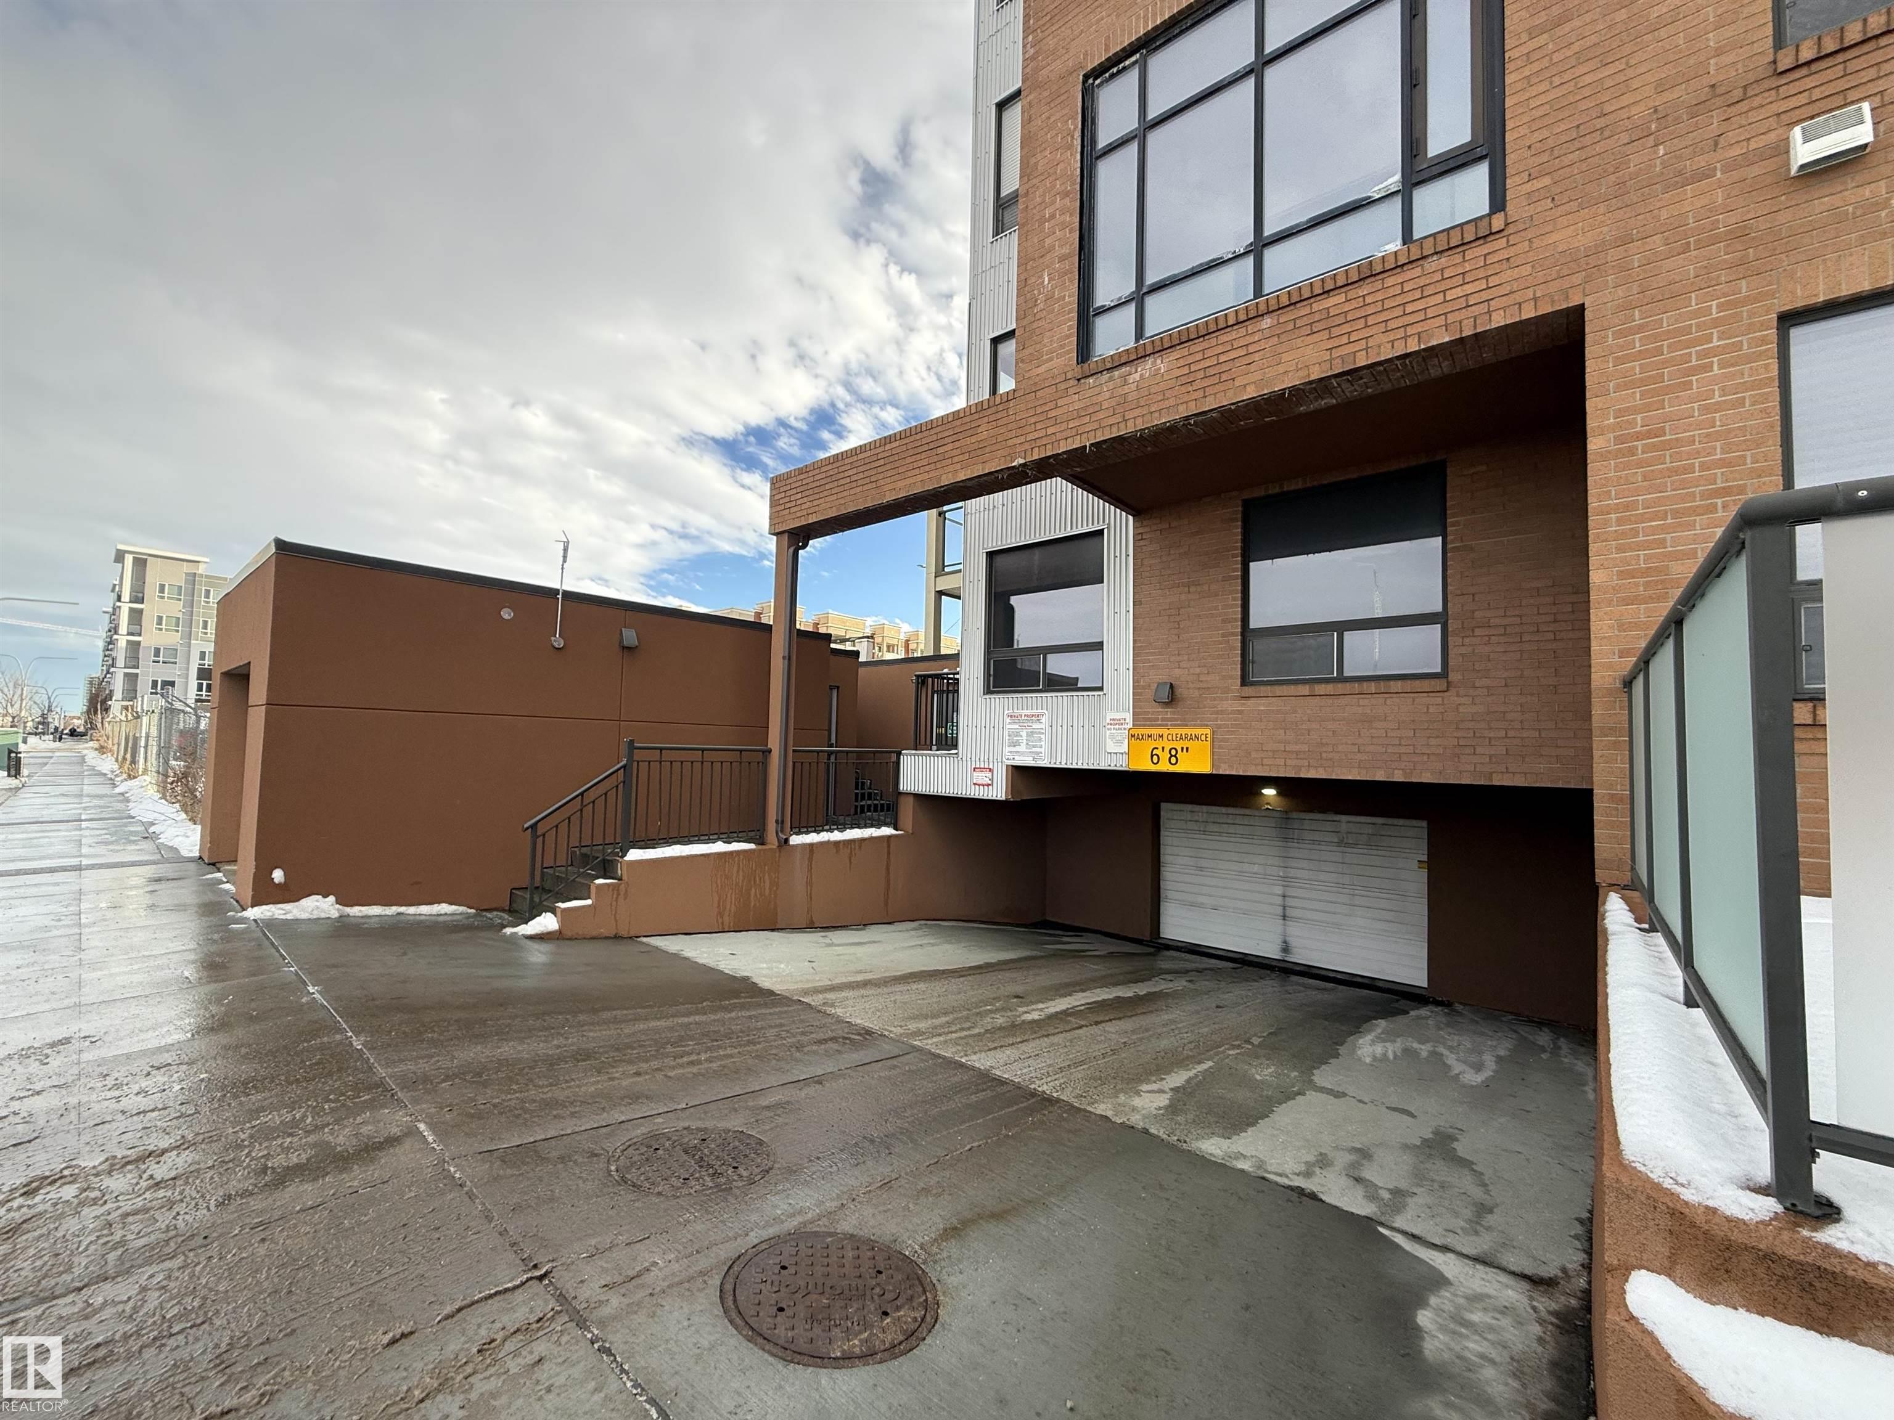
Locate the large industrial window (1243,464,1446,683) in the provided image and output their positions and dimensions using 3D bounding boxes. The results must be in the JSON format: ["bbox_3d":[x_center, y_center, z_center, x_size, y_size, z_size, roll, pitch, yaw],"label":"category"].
[{"bbox_3d":[3.507,-1.136,6.867,1.678,1.799,0.100,-1,-4,41],"label":"large industrial window"}]

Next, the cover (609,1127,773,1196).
[{"bbox_3d":[-1.057,1.888,3.189,0.670,0.050,0.670,-1,-11,41],"label":"cover"}]

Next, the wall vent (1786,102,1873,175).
[{"bbox_3d":[3.981,-2.588,3.448,0.238,0.220,0.110,-1,-4,41],"label":"wall vent"}]

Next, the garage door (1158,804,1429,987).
[{"bbox_3d":[4.465,2.353,10.258,3.455,1.986,0.100,-1,-4,41],"label":"garage door"}]

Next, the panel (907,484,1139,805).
[{"bbox_3d":[0.688,-0.791,9.230,3.371,3.774,0.100,-1,-4,41],"label":"panel"}]

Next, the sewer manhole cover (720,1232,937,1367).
[{"bbox_3d":[-0.355,1.806,2.351,0.670,0.050,0.670,6,-8,1],"label":"sewer manhole cover"}]

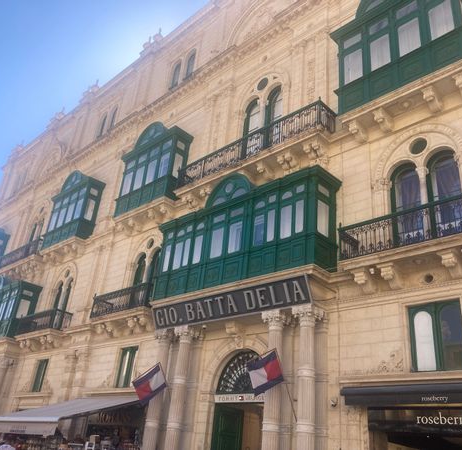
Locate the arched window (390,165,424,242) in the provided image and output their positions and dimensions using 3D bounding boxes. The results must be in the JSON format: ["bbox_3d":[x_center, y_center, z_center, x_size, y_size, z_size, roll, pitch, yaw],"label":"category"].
[{"bbox_3d":[5.035,-0.381,13.904,0.784,3.112,0.187,-19,-36,40],"label":"arched window"}]

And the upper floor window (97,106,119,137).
[{"bbox_3d":[-7.721,-6.476,30.838,1.932,1.898,0.253,-19,-34,41],"label":"upper floor window"}]

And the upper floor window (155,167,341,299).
[{"bbox_3d":[0.237,0.305,17.350,7.699,4.282,1.310,-19,-36,40],"label":"upper floor window"}]

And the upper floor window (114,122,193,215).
[{"bbox_3d":[-3.866,-2.643,23.589,4.450,4.715,1.069,-19,-36,40],"label":"upper floor window"}]

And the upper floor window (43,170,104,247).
[{"bbox_3d":[-9.246,-0.821,28.378,4.428,4.772,1.092,-19,-36,40],"label":"upper floor window"}]

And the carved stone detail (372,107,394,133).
[{"bbox_3d":[4.738,-3.233,15.134,0.316,0.456,0.655,-19,-36,40],"label":"carved stone detail"}]

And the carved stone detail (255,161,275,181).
[{"bbox_3d":[1.319,-2.049,18.166,0.304,0.468,0.667,-19,-36,40],"label":"carved stone detail"}]

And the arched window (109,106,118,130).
[{"bbox_3d":[-7.248,-6.639,30.406,0.655,1.783,0.253,-19,-34,41],"label":"arched window"}]

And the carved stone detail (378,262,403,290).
[{"bbox_3d":[4.110,1.327,12.534,0.402,0.506,0.667,-19,-34,41],"label":"carved stone detail"}]

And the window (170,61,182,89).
[{"bbox_3d":[-3.122,-8.549,27.687,0.620,2.106,0.234,-19,-36,40],"label":"window"}]

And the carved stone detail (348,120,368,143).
[{"bbox_3d":[4.081,-2.884,15.413,0.316,0.538,0.796,-19,-36,40],"label":"carved stone detail"}]

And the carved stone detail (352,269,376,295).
[{"bbox_3d":[3.571,1.505,13.011,0.391,0.506,0.690,-19,-34,41],"label":"carved stone detail"}]

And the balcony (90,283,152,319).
[{"bbox_3d":[-4.365,3.421,20.602,3.978,0.959,1.170,-19,-36,40],"label":"balcony"}]

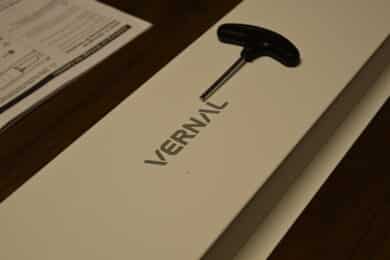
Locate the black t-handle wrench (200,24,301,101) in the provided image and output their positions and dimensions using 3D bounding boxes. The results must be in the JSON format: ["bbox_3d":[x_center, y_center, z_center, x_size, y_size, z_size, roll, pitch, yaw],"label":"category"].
[{"bbox_3d":[0.034,-0.053,0.479,0.080,0.018,0.090,24,50,29],"label":"black t-handle wrench"}]

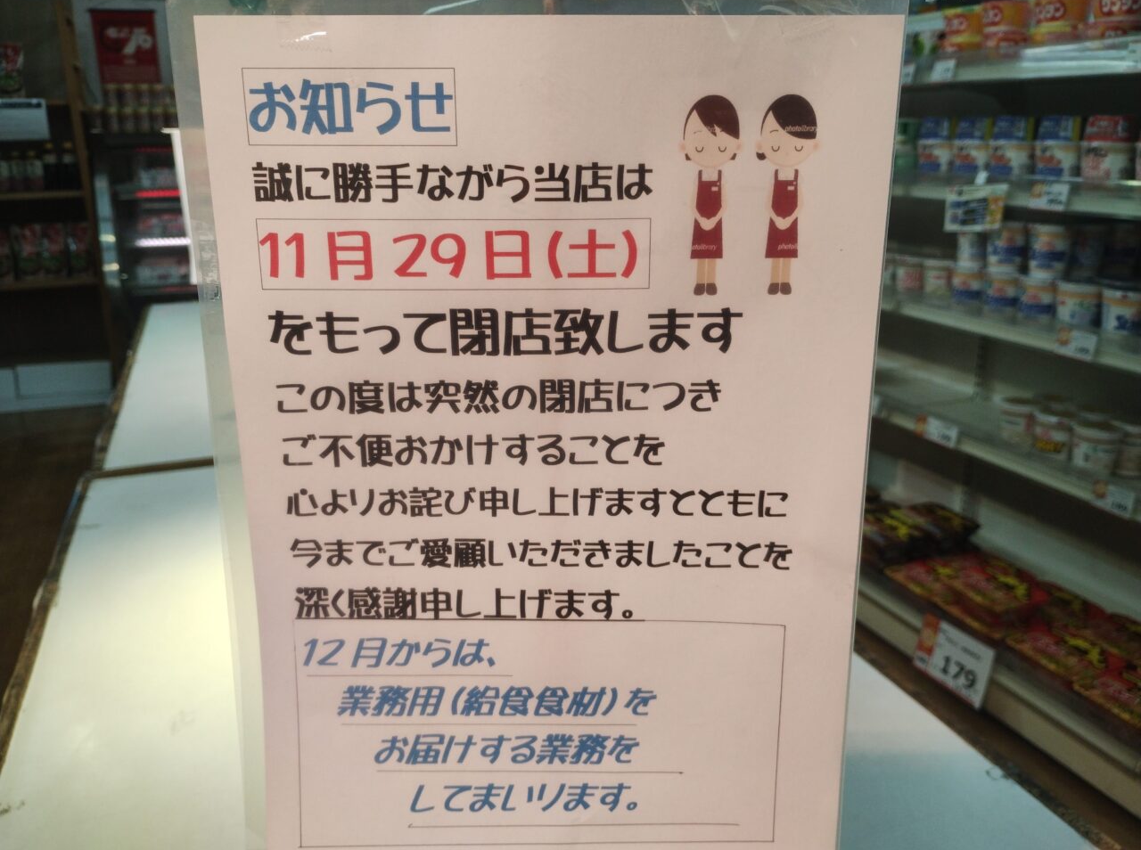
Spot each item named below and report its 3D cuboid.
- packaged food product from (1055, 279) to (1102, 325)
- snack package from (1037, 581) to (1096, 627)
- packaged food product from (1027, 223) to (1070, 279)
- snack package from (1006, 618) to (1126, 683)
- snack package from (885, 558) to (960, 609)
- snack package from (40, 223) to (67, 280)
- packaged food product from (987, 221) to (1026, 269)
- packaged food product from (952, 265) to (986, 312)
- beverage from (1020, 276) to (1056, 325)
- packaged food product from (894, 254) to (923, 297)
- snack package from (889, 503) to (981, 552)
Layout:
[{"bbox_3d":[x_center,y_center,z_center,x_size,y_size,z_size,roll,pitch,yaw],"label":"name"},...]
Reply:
[{"bbox_3d":[1.053,-0.239,1.921,0.096,0.107,0.096,-8,19,-22],"label":"packaged food product"},{"bbox_3d":[1.121,0.443,2.188,0.148,0.060,0.172,-8,20,-22],"label":"snack package"},{"bbox_3d":[1.009,-0.367,1.950,0.094,0.107,0.094,-8,19,-24],"label":"packaged food product"},{"bbox_3d":[1.061,0.518,1.993,0.155,0.058,0.176,-8,19,-22],"label":"snack package"},{"bbox_3d":[0.911,0.412,2.324,0.155,0.058,0.176,-8,19,-22],"label":"snack package"},{"bbox_3d":[-2.401,-0.808,4.288,0.115,0.250,0.060,-8,19,-22],"label":"snack package"},{"bbox_3d":[0.972,-0.399,2.068,0.096,0.107,0.096,-8,19,-22],"label":"packaged food product"},{"bbox_3d":[0.939,-0.318,2.174,0.096,0.107,0.096,-8,19,-22],"label":"packaged food product"},{"bbox_3d":[1.021,-0.272,2.016,0.084,0.107,0.084,-17,24,-41],"label":"beverage"},{"bbox_3d":[0.861,-0.373,2.346,0.096,0.107,0.096,-8,19,-22],"label":"packaged food product"},{"bbox_3d":[0.979,0.288,2.518,0.155,0.058,0.176,-8,19,-22],"label":"snack package"}]

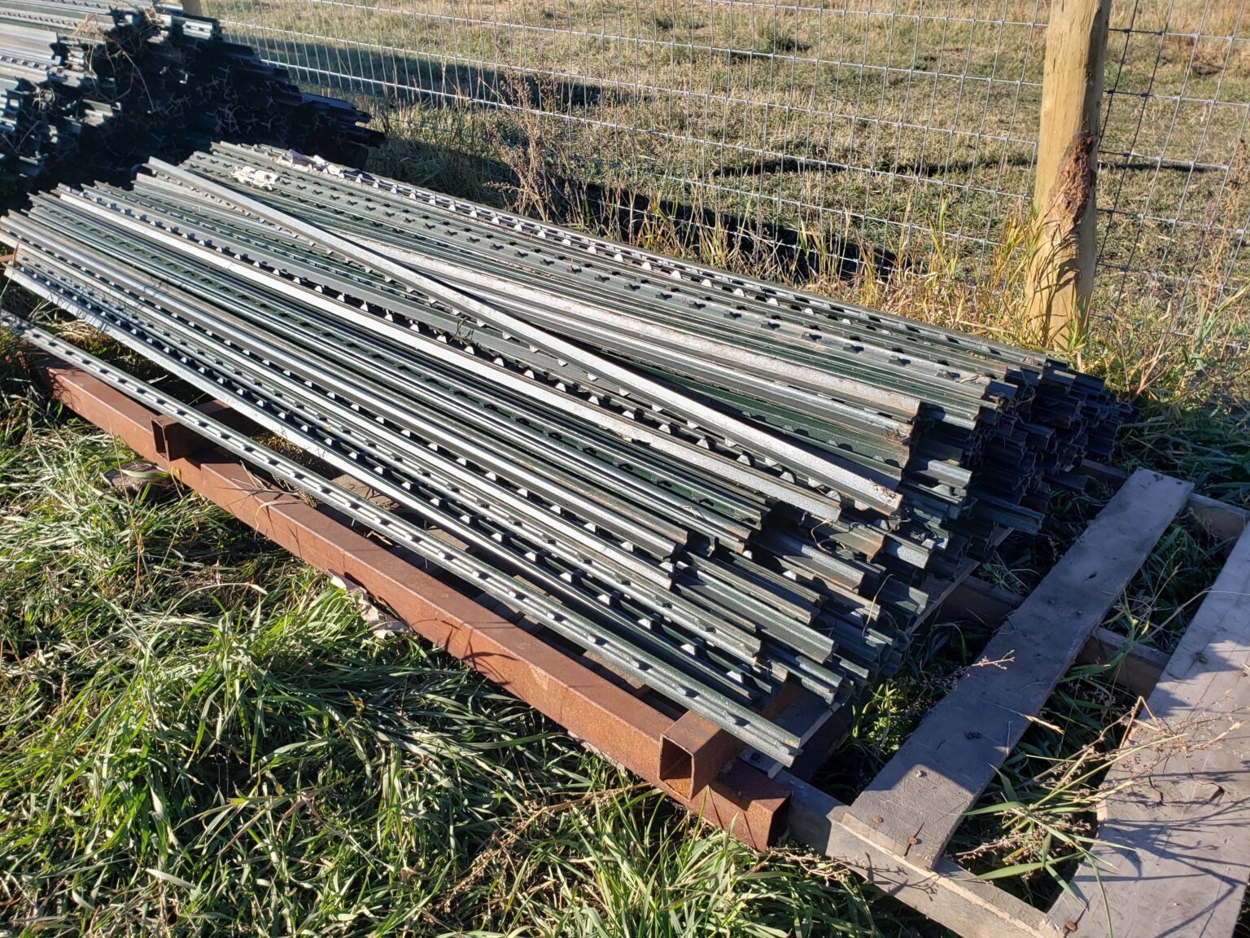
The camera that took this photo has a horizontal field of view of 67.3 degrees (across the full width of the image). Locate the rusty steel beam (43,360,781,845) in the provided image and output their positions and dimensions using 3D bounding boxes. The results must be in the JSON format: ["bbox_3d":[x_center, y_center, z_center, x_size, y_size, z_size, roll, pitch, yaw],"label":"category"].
[{"bbox_3d":[-0.486,0.095,1.427,1.672,0.064,0.040,23,34,33],"label":"rusty steel beam"}]

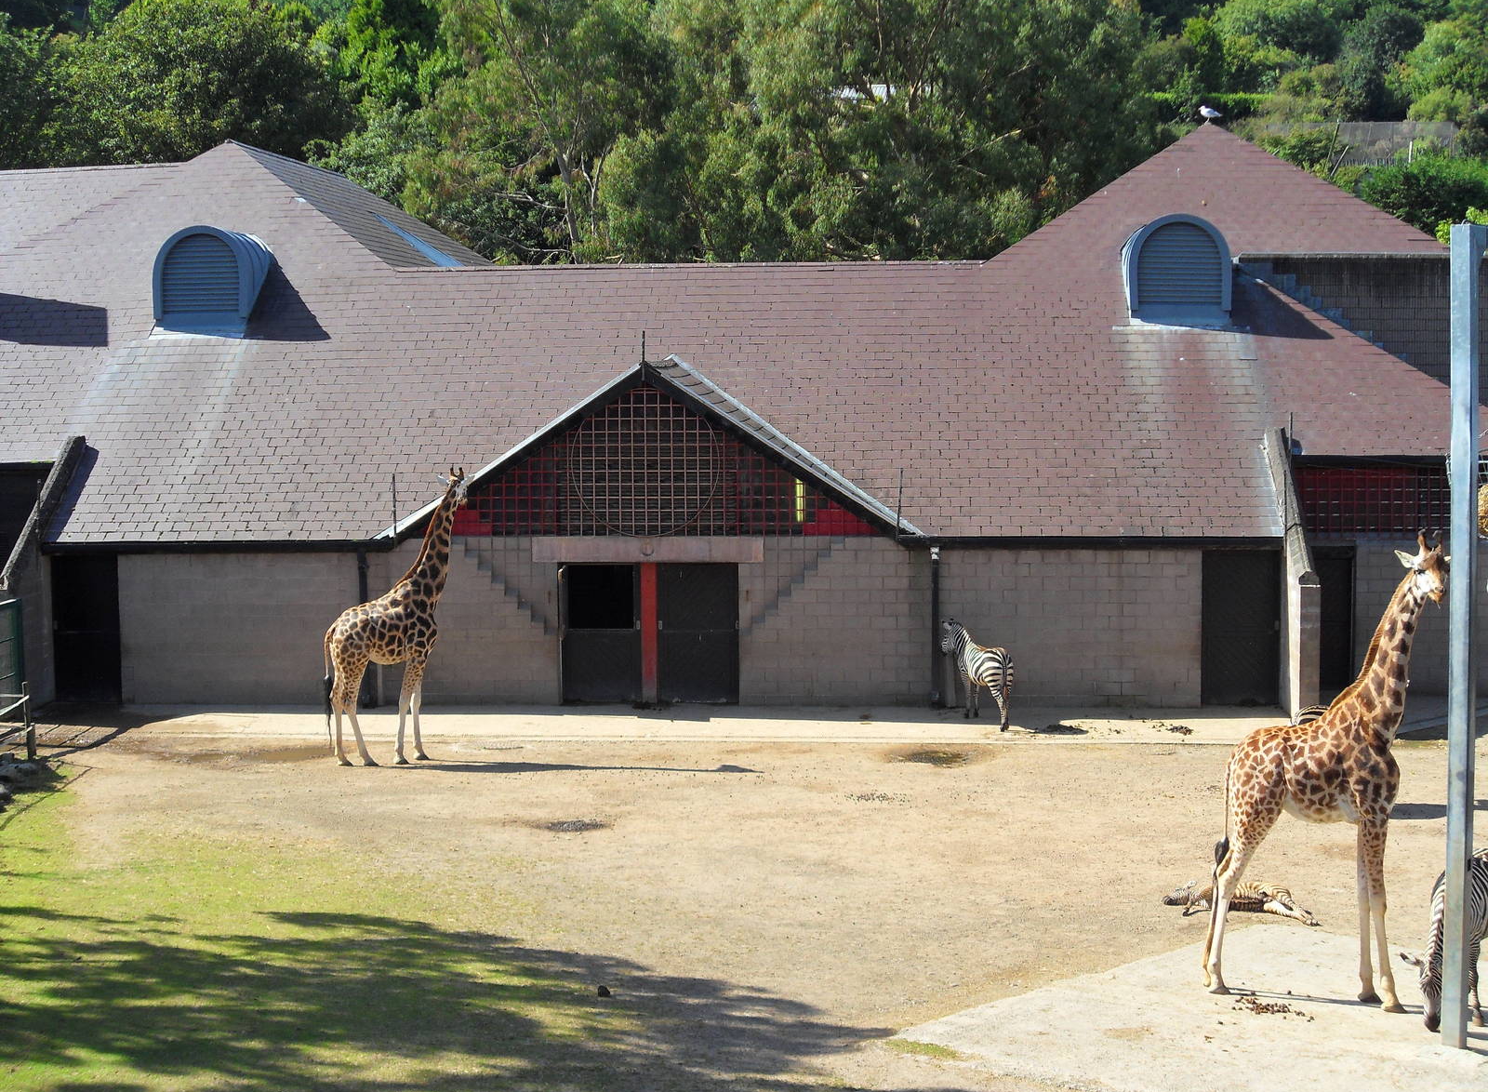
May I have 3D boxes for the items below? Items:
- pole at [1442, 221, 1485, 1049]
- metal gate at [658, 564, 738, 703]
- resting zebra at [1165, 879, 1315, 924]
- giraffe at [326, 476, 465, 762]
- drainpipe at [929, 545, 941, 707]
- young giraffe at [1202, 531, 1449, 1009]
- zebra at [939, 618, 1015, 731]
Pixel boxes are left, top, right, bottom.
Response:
[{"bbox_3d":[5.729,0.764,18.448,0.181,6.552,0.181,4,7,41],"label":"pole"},{"bbox_3d":[-0.718,1.373,36.302,1.280,2.218,0.081,0,5,5],"label":"metal gate"},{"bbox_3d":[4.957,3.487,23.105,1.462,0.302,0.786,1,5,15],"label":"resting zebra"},{"bbox_3d":[-4.685,0.946,31.405,1.915,4.022,0.605,-1,5,-6],"label":"giraffe"},{"bbox_3d":[2.948,1.237,35.785,0.121,2.510,0.121,0,5,5],"label":"drainpipe"},{"bbox_3d":[4.960,1.908,19.850,2.016,4.032,0.564,1,5,20],"label":"young giraffe"},{"bbox_3d":[3.482,1.897,34.530,0.504,1.441,1.764,-3,6,-23],"label":"zebra"}]

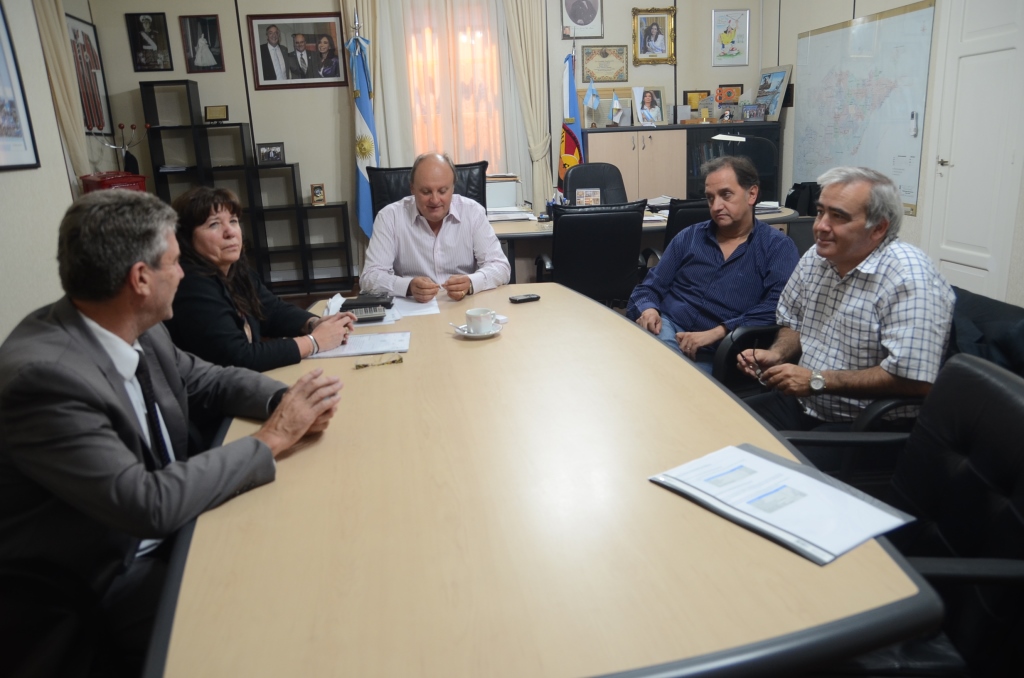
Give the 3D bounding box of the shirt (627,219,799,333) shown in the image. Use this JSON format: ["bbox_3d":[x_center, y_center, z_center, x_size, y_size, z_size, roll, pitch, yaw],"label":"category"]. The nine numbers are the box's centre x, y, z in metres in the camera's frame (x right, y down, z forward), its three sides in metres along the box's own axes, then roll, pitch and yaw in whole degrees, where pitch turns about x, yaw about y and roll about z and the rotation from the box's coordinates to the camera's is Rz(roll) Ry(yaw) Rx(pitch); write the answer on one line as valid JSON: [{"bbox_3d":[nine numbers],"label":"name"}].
[{"bbox_3d":[0.669,-0.203,2.380,0.540,0.440,0.370,10,20,38],"label":"shirt"}]

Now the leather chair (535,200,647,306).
[{"bbox_3d":[0.460,-0.281,3.915,0.610,0.970,0.620,-4,15,-5],"label":"leather chair"}]

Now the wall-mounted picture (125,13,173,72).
[{"bbox_3d":[-3.210,-2.623,6.276,0.336,0.485,0.030,-5,15,-7],"label":"wall-mounted picture"}]

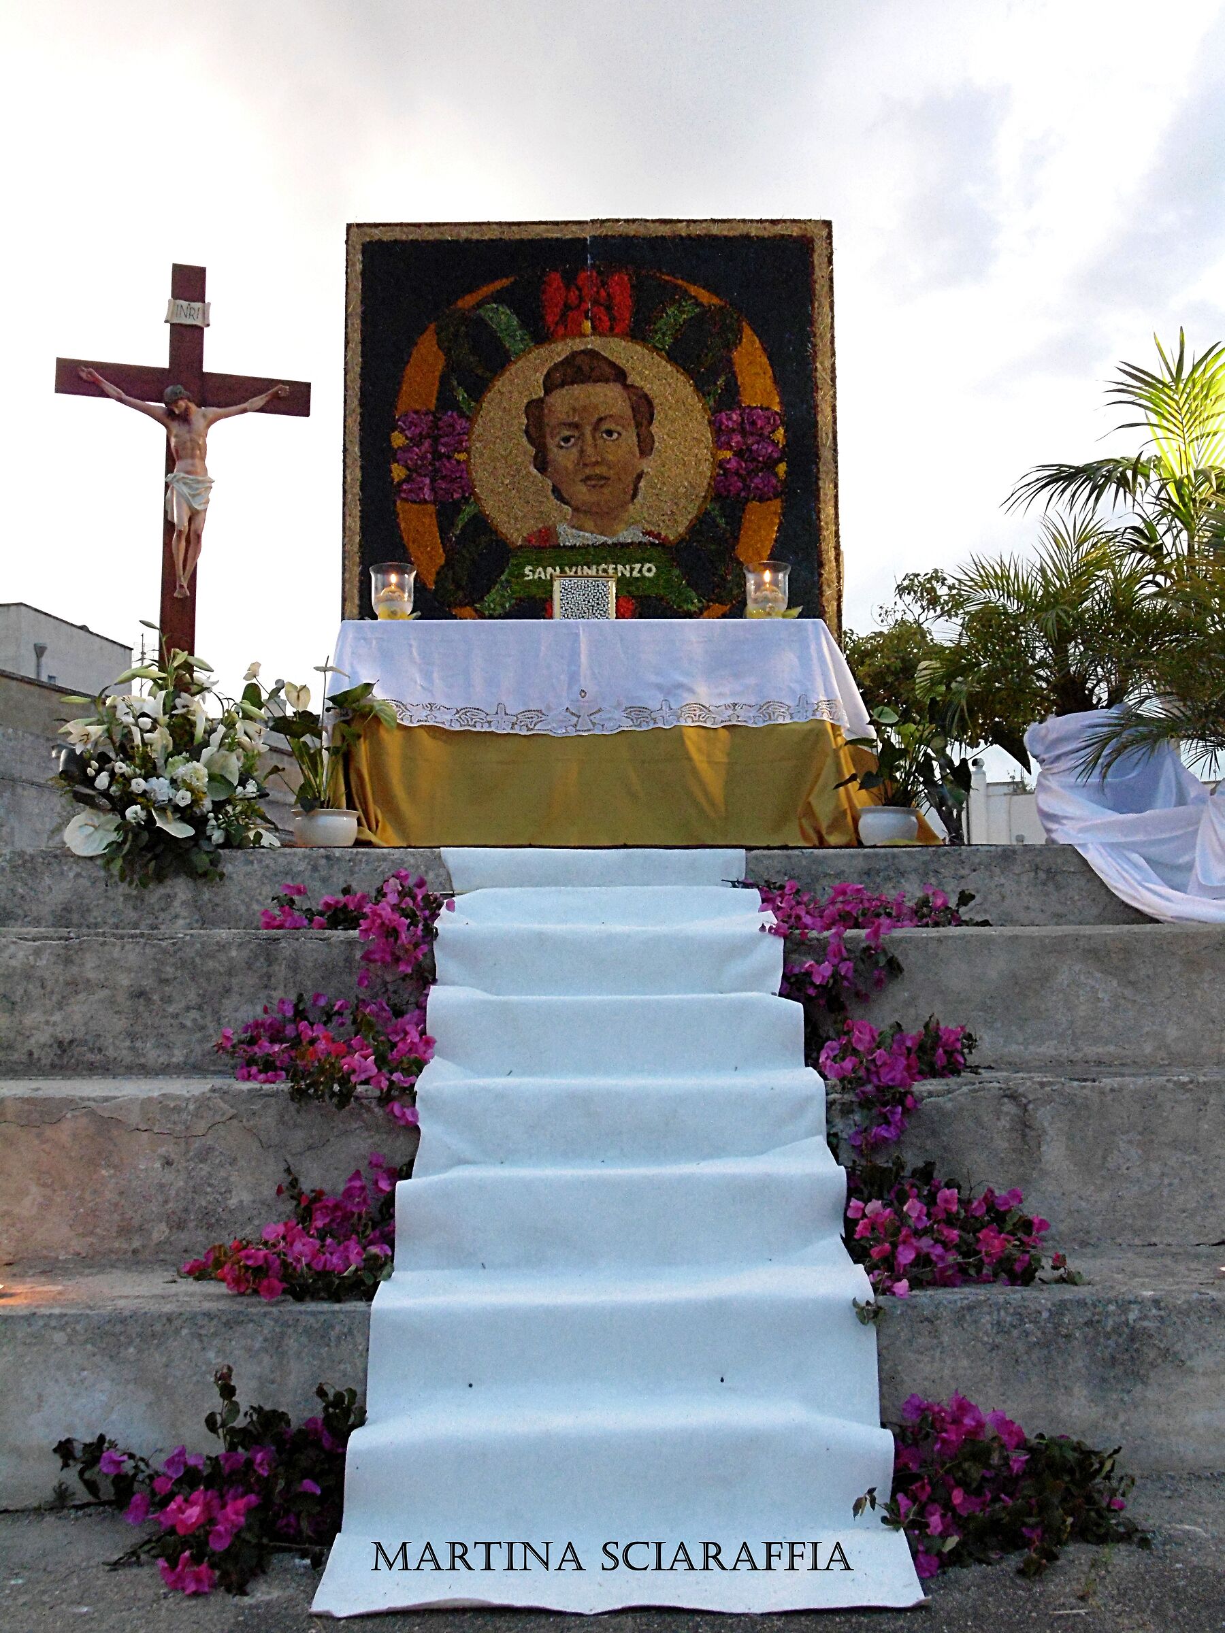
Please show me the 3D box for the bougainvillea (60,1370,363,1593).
[{"bbox_3d":[-0.746,1.209,3.873,0.560,0.293,0.480,0,-6,-6],"label":"bougainvillea"}]

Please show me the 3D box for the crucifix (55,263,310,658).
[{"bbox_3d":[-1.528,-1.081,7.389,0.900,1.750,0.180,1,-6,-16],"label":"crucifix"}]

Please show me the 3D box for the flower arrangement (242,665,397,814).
[{"bbox_3d":[-1.007,-0.256,7.138,0.520,0.562,0.460,0,-6,-6],"label":"flower arrangement"}]

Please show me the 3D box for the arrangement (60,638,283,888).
[{"bbox_3d":[-1.500,-0.189,7.022,0.750,0.848,0.580,0,-6,-8],"label":"arrangement"}]

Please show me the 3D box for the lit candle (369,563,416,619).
[{"bbox_3d":[-0.790,-0.793,7.491,0.167,0.227,0.167,0,-6,-3],"label":"lit candle"}]

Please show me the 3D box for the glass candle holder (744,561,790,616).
[{"bbox_3d":[0.561,-0.801,7.511,0.167,0.225,0.167,0,-6,-3],"label":"glass candle holder"}]

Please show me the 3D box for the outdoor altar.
[{"bbox_3d":[-0.030,-0.265,7.610,1.850,0.795,0.780,0,-6,-3],"label":"outdoor altar"}]

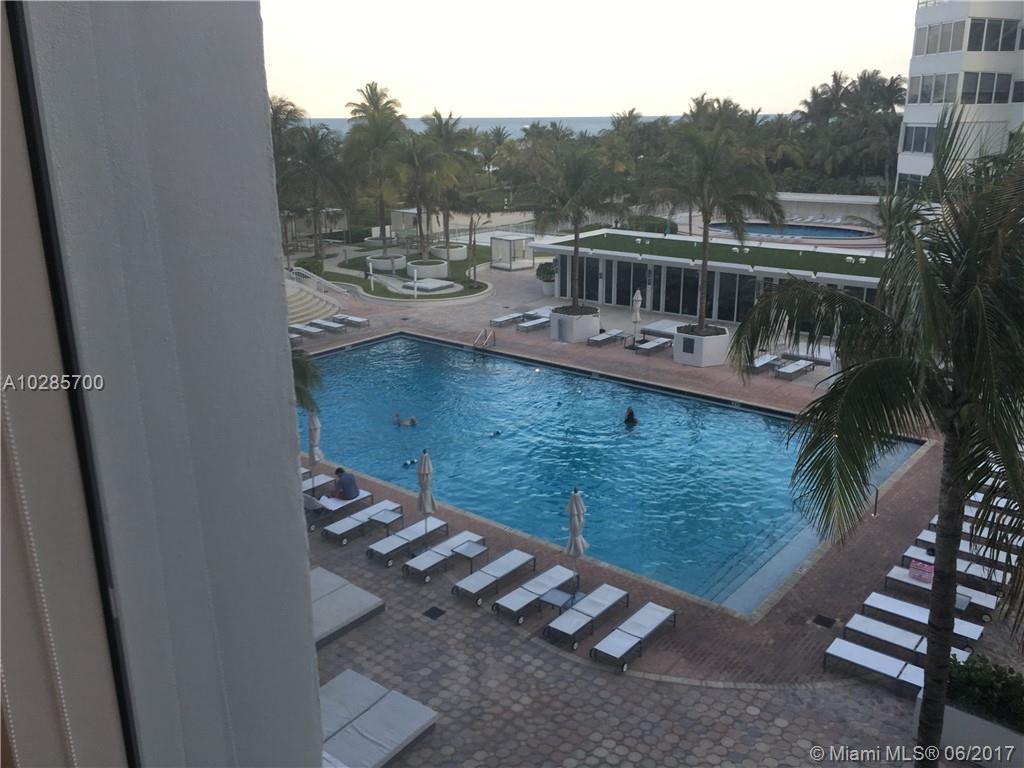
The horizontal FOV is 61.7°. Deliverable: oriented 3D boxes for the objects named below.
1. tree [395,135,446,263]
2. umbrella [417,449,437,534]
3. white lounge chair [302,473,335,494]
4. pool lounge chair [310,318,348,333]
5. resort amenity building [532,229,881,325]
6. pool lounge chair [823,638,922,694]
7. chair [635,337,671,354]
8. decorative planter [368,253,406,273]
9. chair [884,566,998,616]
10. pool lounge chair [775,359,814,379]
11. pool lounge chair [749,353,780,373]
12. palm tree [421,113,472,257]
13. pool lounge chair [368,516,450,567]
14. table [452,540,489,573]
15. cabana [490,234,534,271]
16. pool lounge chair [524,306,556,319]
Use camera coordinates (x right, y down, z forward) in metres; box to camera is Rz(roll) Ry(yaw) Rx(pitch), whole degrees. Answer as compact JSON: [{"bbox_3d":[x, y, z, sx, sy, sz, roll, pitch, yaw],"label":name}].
[{"bbox_3d":[-5.577,-11.531,52.867,3.400,7.610,3.400,0,17,0],"label":"tree"},{"bbox_3d":[-2.023,2.674,19.769,0.460,2.541,0.460,0,17,0],"label":"umbrella"},{"bbox_3d":[-5.692,2.966,22.926,0.590,0.370,2.050,14,22,38],"label":"white lounge chair"},{"bbox_3d":[-8.754,-2.712,40.832,2.040,0.360,0.610,12,21,36],"label":"pool lounge chair"},{"bbox_3d":[11.225,-5.429,44.743,19.500,2.950,8.800,12,21,36],"label":"resort amenity building"},{"bbox_3d":[6.748,5.215,15.413,2.050,0.370,0.590,13,22,38],"label":"pool lounge chair"},{"bbox_3d":[6.214,-1.611,37.085,0.610,0.370,2.060,14,22,38],"label":"chair"},{"bbox_3d":[-8.489,-8.238,57.912,2.580,0.750,2.580,0,17,0],"label":"decorative planter"},{"bbox_3d":[8.893,4.358,17.788,2.040,0.360,0.610,12,21,36],"label":"chair"},{"bbox_3d":[11.098,-0.525,33.493,0.610,0.370,2.060,14,23,39],"label":"pool lounge chair"},{"bbox_3d":[10.029,-0.762,34.421,0.620,0.345,2.000,14,22,38],"label":"pool lounge chair"},{"bbox_3d":[-4.690,-14.197,60.270,3.700,9.760,3.700,-2,17,-4],"label":"palm tree"},{"bbox_3d":[-2.403,3.706,20.130,0.610,0.360,2.040,12,21,36],"label":"pool lounge chair"},{"bbox_3d":[-0.939,3.953,19.534,0.570,0.400,0.570,14,22,38],"label":"table"},{"bbox_3d":[0.062,-8.772,57.258,2.100,2.100,2.100,-14,22,-37],"label":"cabana"},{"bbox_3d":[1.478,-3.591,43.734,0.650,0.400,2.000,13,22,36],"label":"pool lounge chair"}]

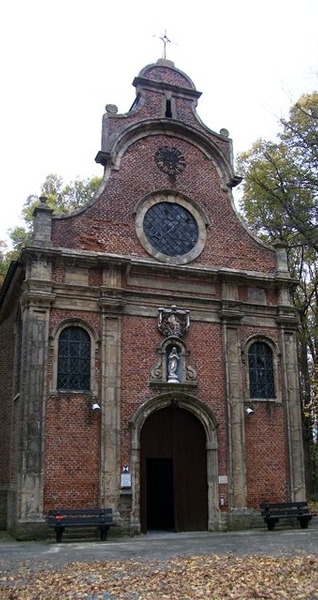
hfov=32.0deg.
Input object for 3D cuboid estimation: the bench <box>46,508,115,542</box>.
[{"bbox_3d":[-1.870,5.449,13.389,1.628,0.683,0.520,6,-17,-20],"label":"bench"}]

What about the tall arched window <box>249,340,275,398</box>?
[{"bbox_3d":[3.143,2.136,16.920,0.905,1.732,0.180,6,-17,-20],"label":"tall arched window"}]

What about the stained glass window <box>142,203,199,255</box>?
[{"bbox_3d":[0.394,-2.182,17.091,1.841,1.787,0.200,6,-17,-20],"label":"stained glass window"}]

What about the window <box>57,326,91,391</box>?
[{"bbox_3d":[-2.276,1.573,14.983,0.911,1.740,0.180,6,-17,-20],"label":"window"}]

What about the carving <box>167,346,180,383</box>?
[{"bbox_3d":[0.424,1.857,15.836,0.375,1.050,0.300,6,-17,-20],"label":"carving"}]

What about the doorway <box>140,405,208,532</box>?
[{"bbox_3d":[0.445,4.569,15.180,1.988,3.328,0.300,6,-17,-20],"label":"doorway"}]

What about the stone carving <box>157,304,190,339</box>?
[{"bbox_3d":[0.433,0.627,16.047,0.996,0.951,0.280,6,-17,-20],"label":"stone carving"}]

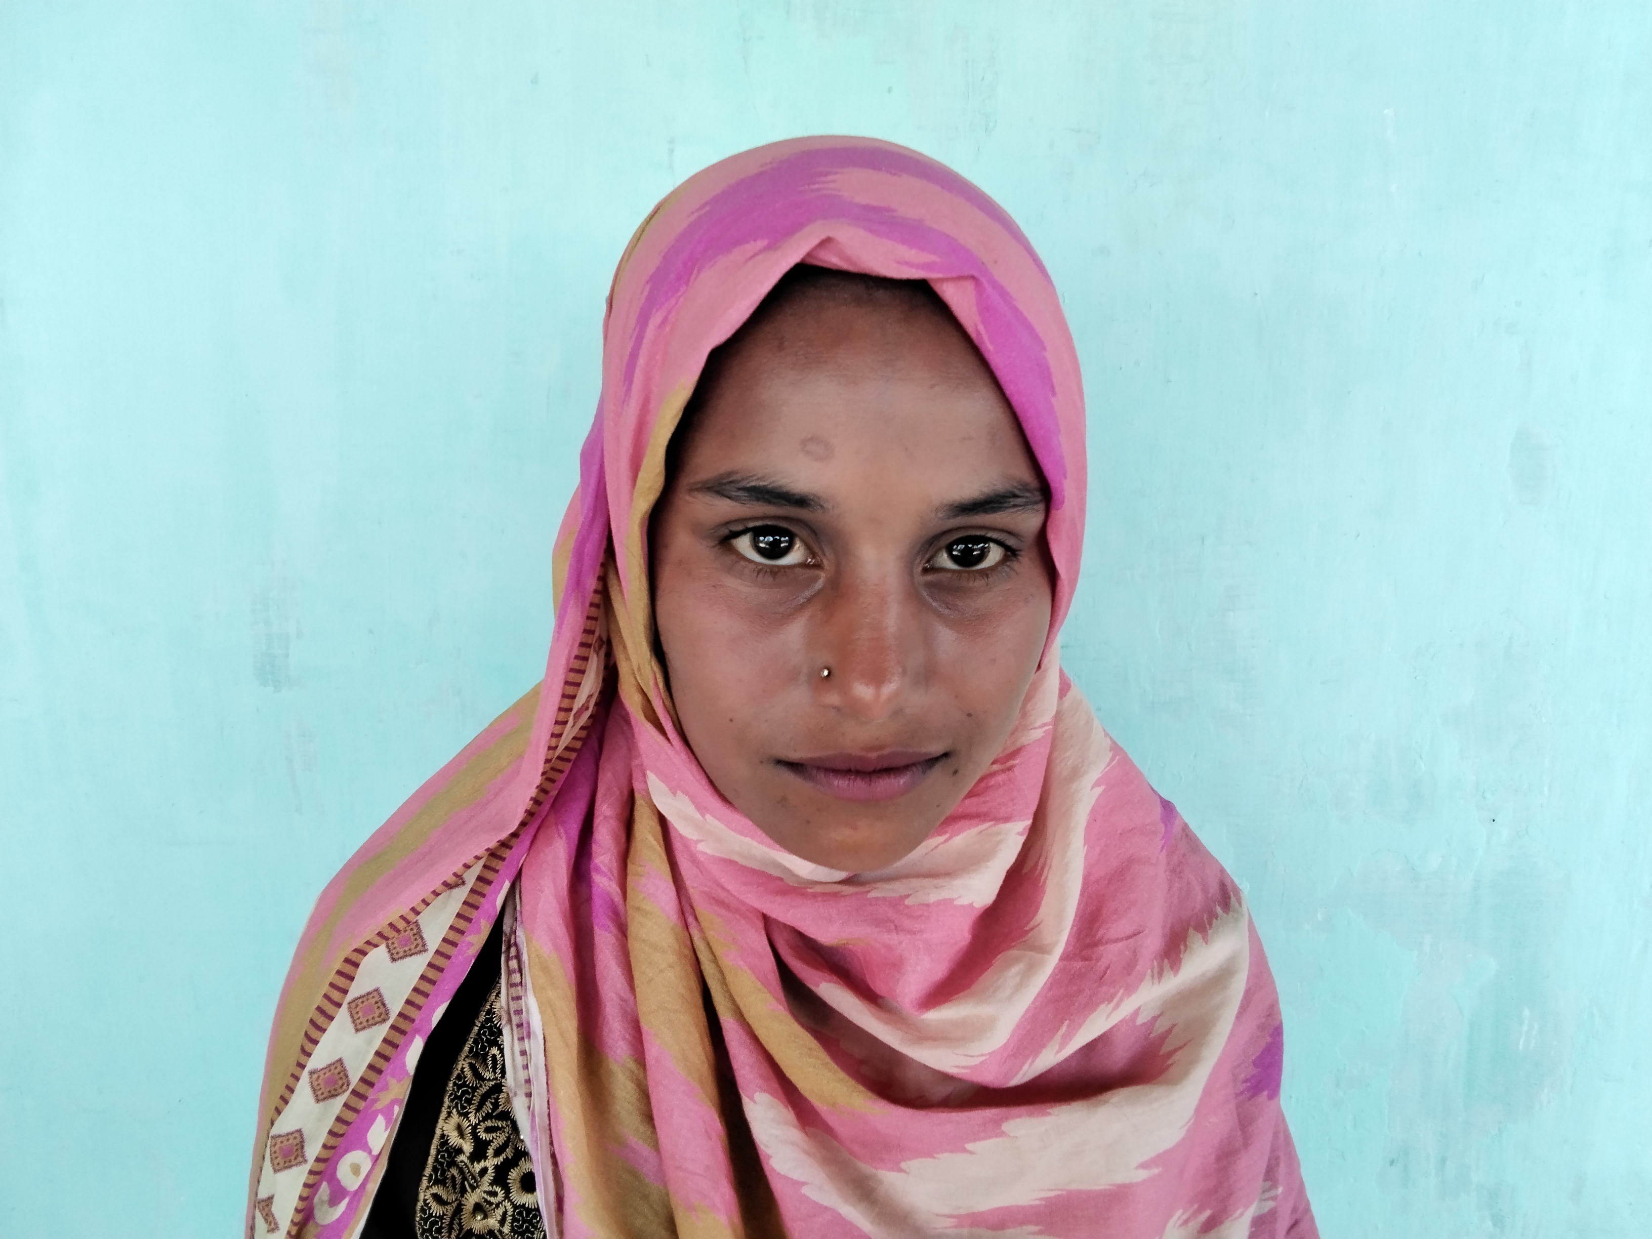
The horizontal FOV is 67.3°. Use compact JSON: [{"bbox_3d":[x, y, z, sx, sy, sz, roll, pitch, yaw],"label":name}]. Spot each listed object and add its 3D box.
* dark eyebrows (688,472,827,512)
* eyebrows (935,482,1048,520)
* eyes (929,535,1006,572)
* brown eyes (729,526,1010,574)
[{"bbox_3d":[-0.021,-0.039,0.376,0.041,0.011,0.011,5,5,2],"label":"dark eyebrows"},{"bbox_3d":[0.052,-0.036,0.383,0.037,0.011,0.011,0,5,-18],"label":"eyebrows"},{"bbox_3d":[0.044,-0.020,0.386,0.025,0.011,0.011,2,5,-11],"label":"eyes"},{"bbox_3d":[0.013,-0.021,0.381,0.085,0.013,0.015,3,5,-8],"label":"brown eyes"}]

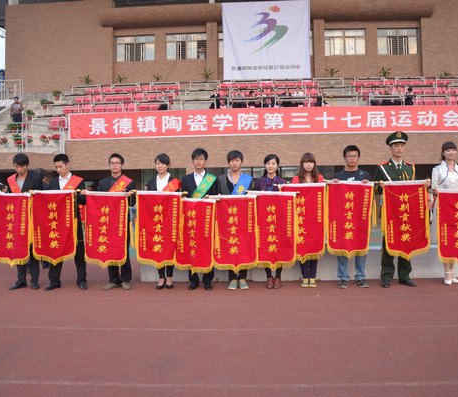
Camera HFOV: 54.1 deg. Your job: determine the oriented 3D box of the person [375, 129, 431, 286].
[{"bbox_3d":[2.111,0.136,5.430,0.700,1.893,0.460,-1,-3,0],"label":"person"}]

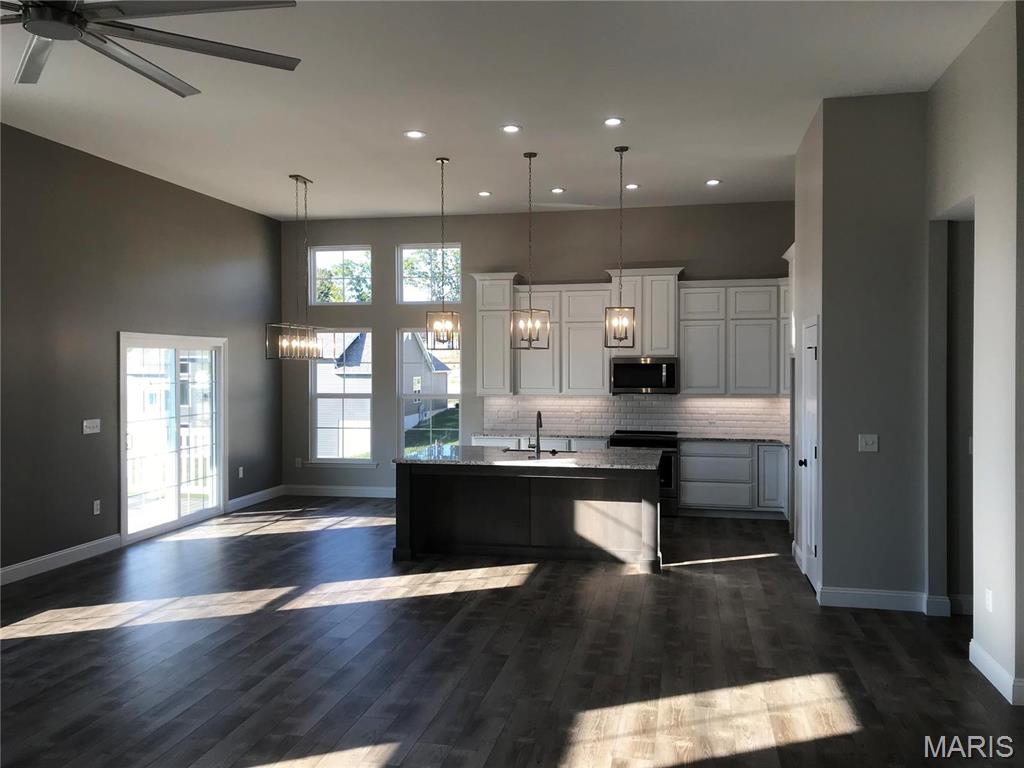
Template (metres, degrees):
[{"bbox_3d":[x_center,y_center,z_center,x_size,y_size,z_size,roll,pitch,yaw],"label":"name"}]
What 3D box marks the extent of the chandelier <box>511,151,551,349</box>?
[{"bbox_3d":[0.166,-1.203,7.474,0.253,1.751,0.253,-1,2,-44],"label":"chandelier"}]

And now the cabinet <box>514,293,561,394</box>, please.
[{"bbox_3d":[0.364,-0.521,10.189,0.549,1.307,0.327,0,1,12],"label":"cabinet"}]

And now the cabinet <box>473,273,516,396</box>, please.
[{"bbox_3d":[-0.165,-0.608,10.338,0.540,1.500,0.370,0,1,12],"label":"cabinet"}]

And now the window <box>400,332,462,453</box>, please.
[{"bbox_3d":[-1.066,0.163,10.794,0.880,1.780,0.100,0,1,12],"label":"window"}]

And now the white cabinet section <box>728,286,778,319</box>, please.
[{"bbox_3d":[2.832,-0.945,9.765,0.558,0.376,0.340,0,1,12],"label":"white cabinet section"}]

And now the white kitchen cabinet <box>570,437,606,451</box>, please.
[{"bbox_3d":[0.953,1.070,9.947,0.455,0.875,0.614,0,1,12],"label":"white kitchen cabinet"}]

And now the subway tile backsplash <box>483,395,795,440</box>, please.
[{"bbox_3d":[1.490,0.377,10.125,3.812,0.470,0.015,0,1,12],"label":"subway tile backsplash"}]

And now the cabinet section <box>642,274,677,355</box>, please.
[{"bbox_3d":[1.786,-0.815,9.966,0.395,0.937,0.390,0,1,12],"label":"cabinet section"}]

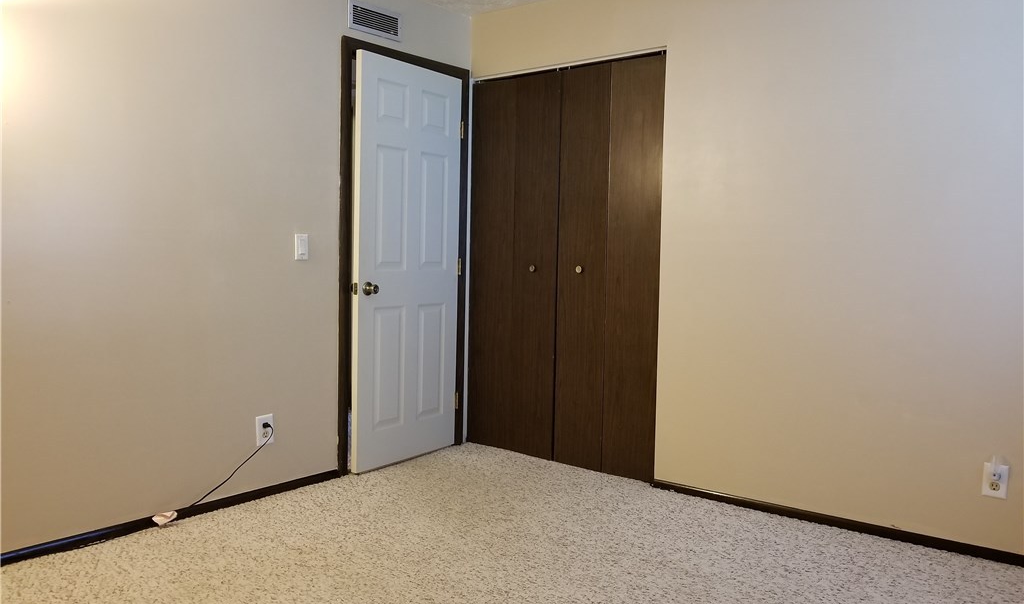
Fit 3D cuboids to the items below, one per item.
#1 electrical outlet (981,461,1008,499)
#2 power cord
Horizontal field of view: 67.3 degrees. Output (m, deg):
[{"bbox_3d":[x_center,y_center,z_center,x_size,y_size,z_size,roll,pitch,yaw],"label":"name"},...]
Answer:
[{"bbox_3d":[1.786,0.663,2.844,0.076,0.121,0.020,4,5,39],"label":"electrical outlet"},{"bbox_3d":[-1.193,0.699,3.333,0.045,0.295,0.399,4,5,39],"label":"power cord"}]

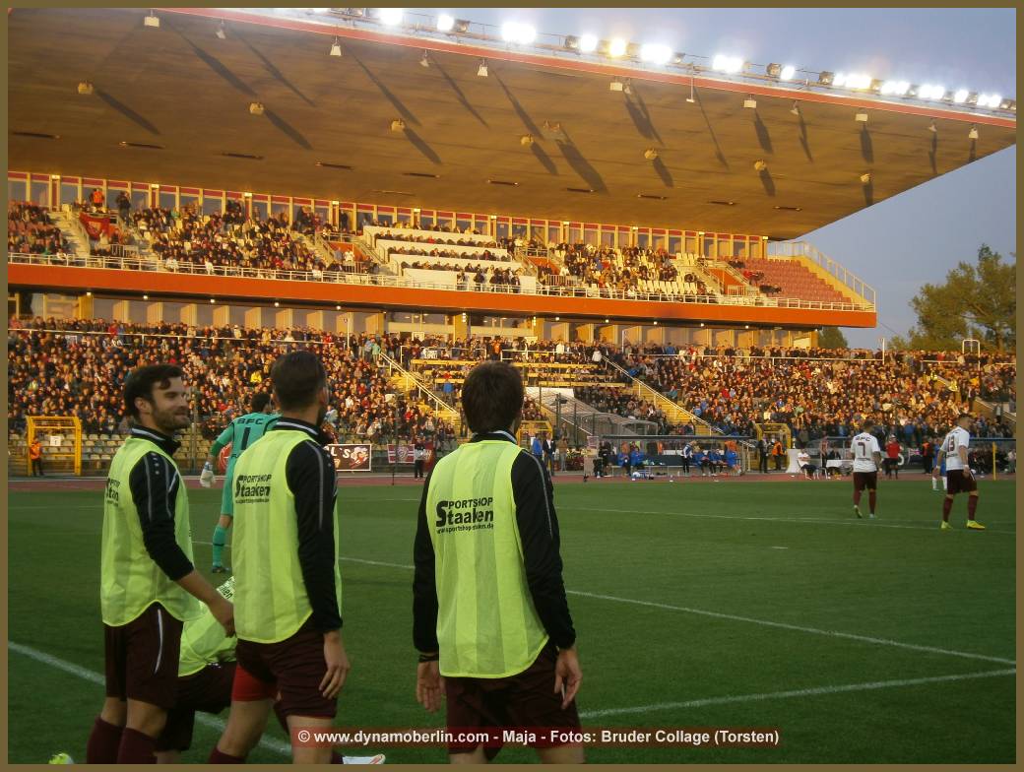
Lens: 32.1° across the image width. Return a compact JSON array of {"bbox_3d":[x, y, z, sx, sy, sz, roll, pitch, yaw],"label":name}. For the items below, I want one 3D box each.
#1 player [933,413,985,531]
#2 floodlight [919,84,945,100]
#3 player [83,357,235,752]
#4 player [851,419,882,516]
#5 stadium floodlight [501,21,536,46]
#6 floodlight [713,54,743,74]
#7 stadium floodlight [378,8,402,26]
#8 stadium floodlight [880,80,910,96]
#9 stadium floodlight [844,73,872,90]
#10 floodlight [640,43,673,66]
[{"bbox_3d":[6.870,1.315,27.300,0.600,1.780,0.500,1,-1,-22],"label":"player"},{"bbox_3d":[25.614,-17.927,108.463,1.650,0.950,0.650,1,6,-25],"label":"floodlight"},{"bbox_3d":[-1.294,0.812,6.500,0.500,1.790,0.500,1,-2,-24],"label":"player"},{"bbox_3d":[6.208,1.455,31.100,0.540,1.720,0.420,0,-2,30],"label":"player"},{"bbox_3d":[0.333,-18.293,92.412,1.750,1.100,0.650,1,6,-27],"label":"stadium floodlight"},{"bbox_3d":[12.143,-18.118,99.910,1.600,1.000,0.650,1,6,-26],"label":"floodlight"},{"bbox_3d":[-6.043,-18.368,88.364,1.100,0.950,0.600,1,6,-27],"label":"stadium floodlight"},{"bbox_3d":[23.039,-17.893,106.826,1.750,0.950,0.650,1,6,-25],"label":"stadium floodlight"},{"bbox_3d":[20.475,-18.029,105.200,1.750,0.900,0.650,1,6,-25],"label":"stadium floodlight"},{"bbox_3d":[7.885,-18.112,97.205,1.650,1.050,0.650,1,6,-26],"label":"floodlight"}]

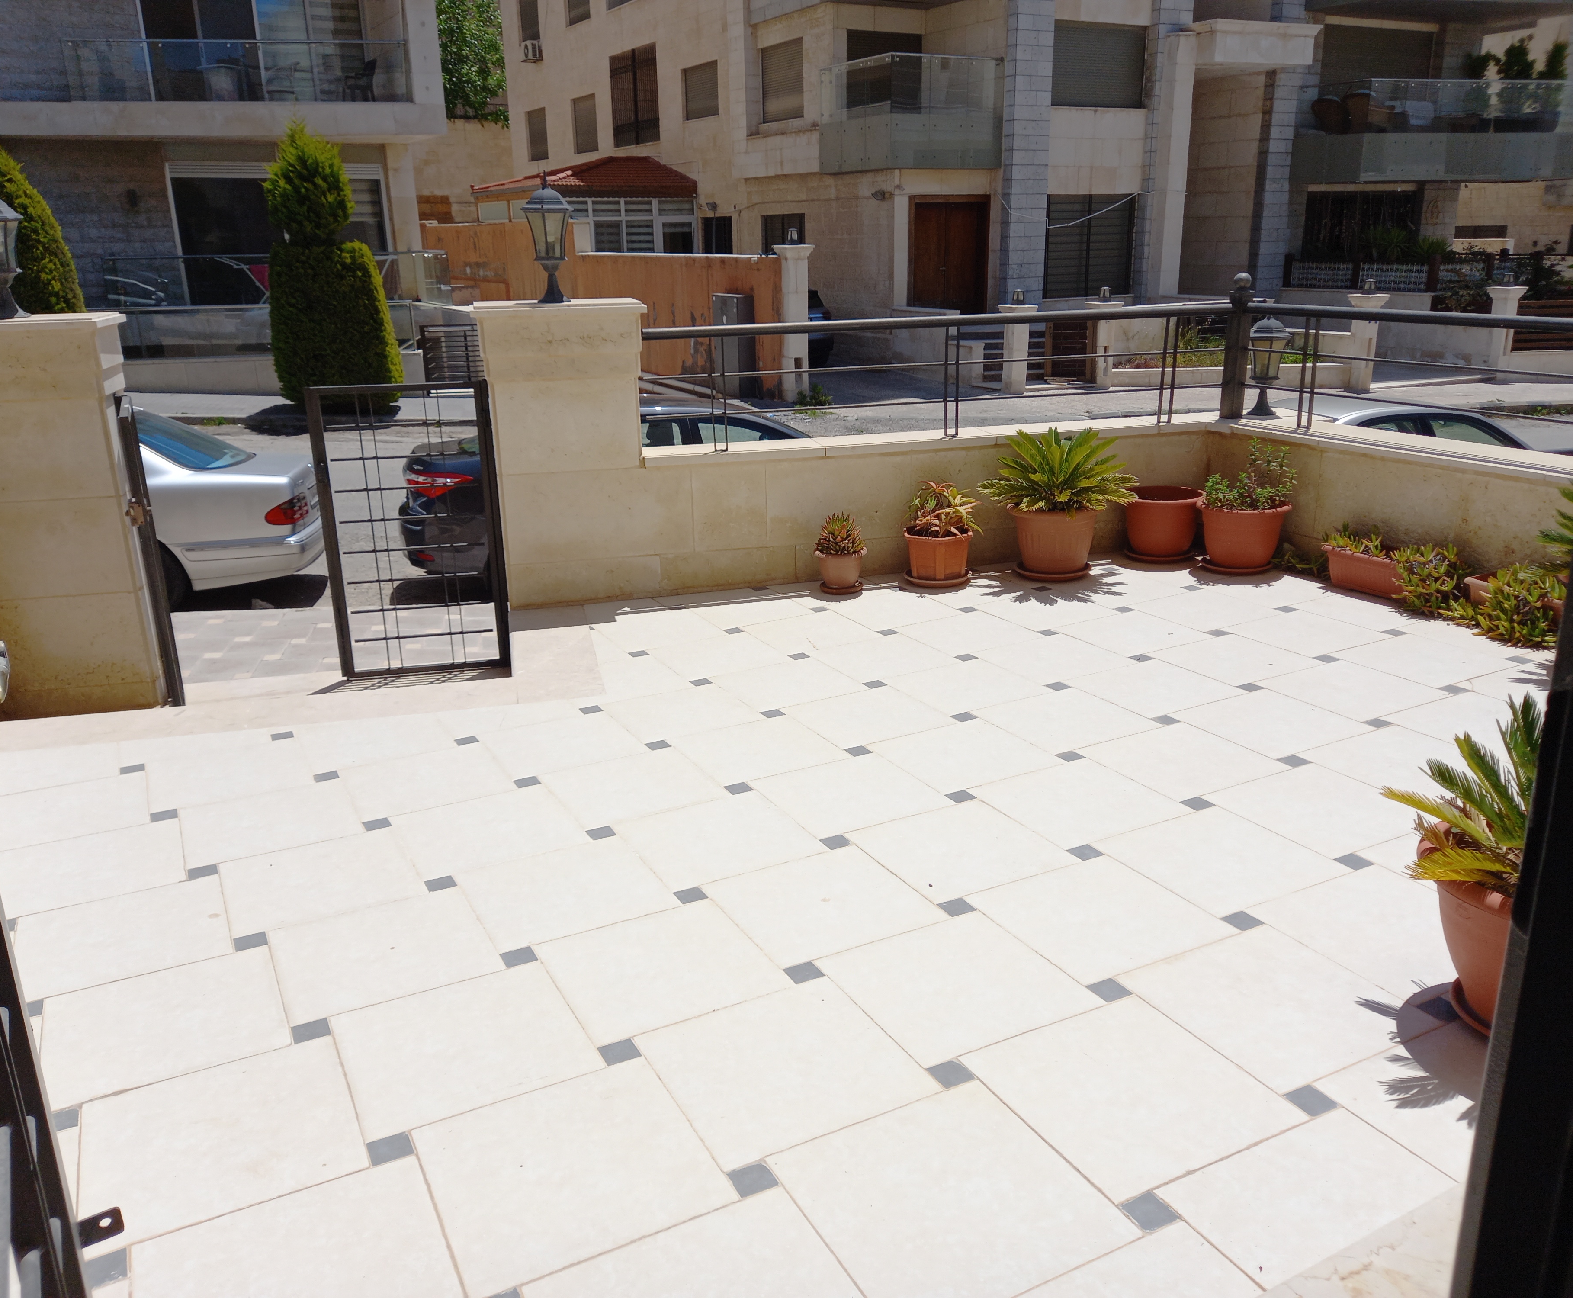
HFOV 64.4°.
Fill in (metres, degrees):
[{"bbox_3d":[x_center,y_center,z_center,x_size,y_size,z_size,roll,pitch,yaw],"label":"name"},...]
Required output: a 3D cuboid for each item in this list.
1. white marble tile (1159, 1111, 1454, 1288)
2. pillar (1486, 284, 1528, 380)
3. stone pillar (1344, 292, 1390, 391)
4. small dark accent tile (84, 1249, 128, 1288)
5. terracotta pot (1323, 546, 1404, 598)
[{"bbox_3d":[0.899,0.938,2.155,0.468,0.015,0.245,-10,19,-25],"label":"white marble tile"},{"bbox_3d":[10.912,-4.766,18.784,0.500,1.400,0.500,-5,18,-12],"label":"pillar"},{"bbox_3d":[8.581,-4.484,18.468,0.500,1.414,0.500,14,24,39],"label":"stone pillar"},{"bbox_3d":[-1.128,1.034,2.067,0.070,0.015,0.070,-10,19,-25],"label":"small dark accent tile"},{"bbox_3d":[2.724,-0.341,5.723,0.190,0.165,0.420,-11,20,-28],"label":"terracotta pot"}]

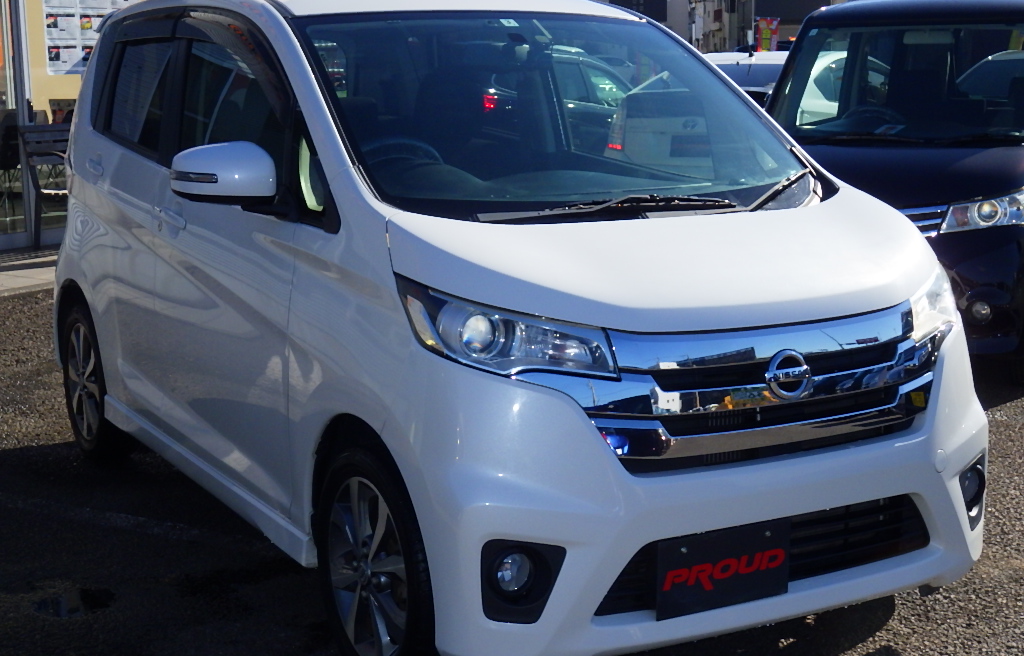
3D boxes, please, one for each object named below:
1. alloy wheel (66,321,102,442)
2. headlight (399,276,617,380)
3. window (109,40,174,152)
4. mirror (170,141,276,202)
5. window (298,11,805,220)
[{"bbox_3d":[-1.457,0.185,5.395,0.160,0.414,0.414,-6,11,-29],"label":"alloy wheel"},{"bbox_3d":[-0.023,-0.002,3.015,0.310,0.205,0.380,-4,10,-21],"label":"headlight"},{"bbox_3d":[-1.142,-0.725,4.624,0.050,0.360,0.570,6,5,-31],"label":"window"},{"bbox_3d":[-0.674,-0.367,3.565,0.240,0.150,0.160,-5,10,-24],"label":"mirror"},{"bbox_3d":[0.110,-0.560,3.807,1.210,0.080,0.830,-6,47,-29],"label":"window"}]

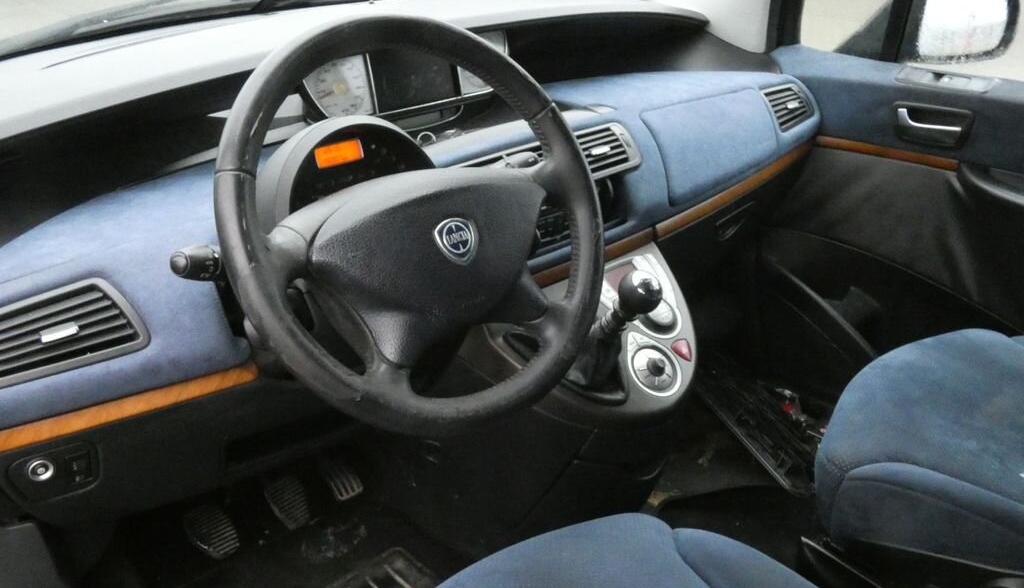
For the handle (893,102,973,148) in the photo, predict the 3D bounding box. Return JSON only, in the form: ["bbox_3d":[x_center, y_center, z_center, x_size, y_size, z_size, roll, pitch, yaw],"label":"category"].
[{"bbox_3d":[0.748,-0.299,1.630,0.035,0.068,0.130,-25,33,-37],"label":"handle"}]

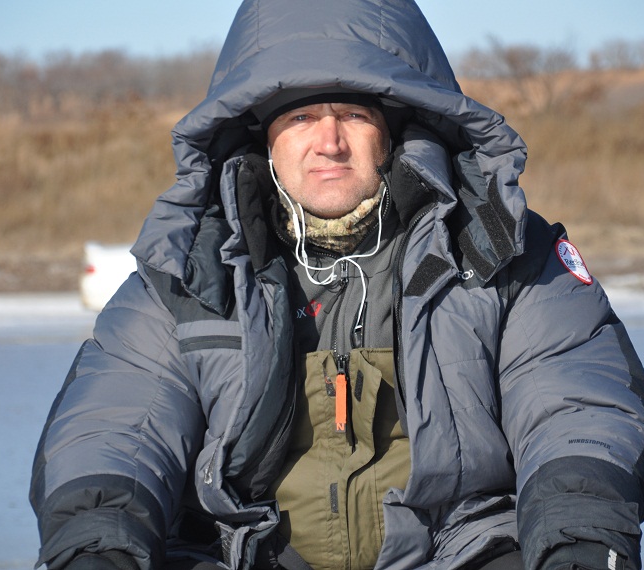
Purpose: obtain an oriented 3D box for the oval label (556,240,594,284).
[{"bbox_3d":[0.302,-0.028,4.490,0.010,0.067,0.057,-37,-17,26],"label":"oval label"}]

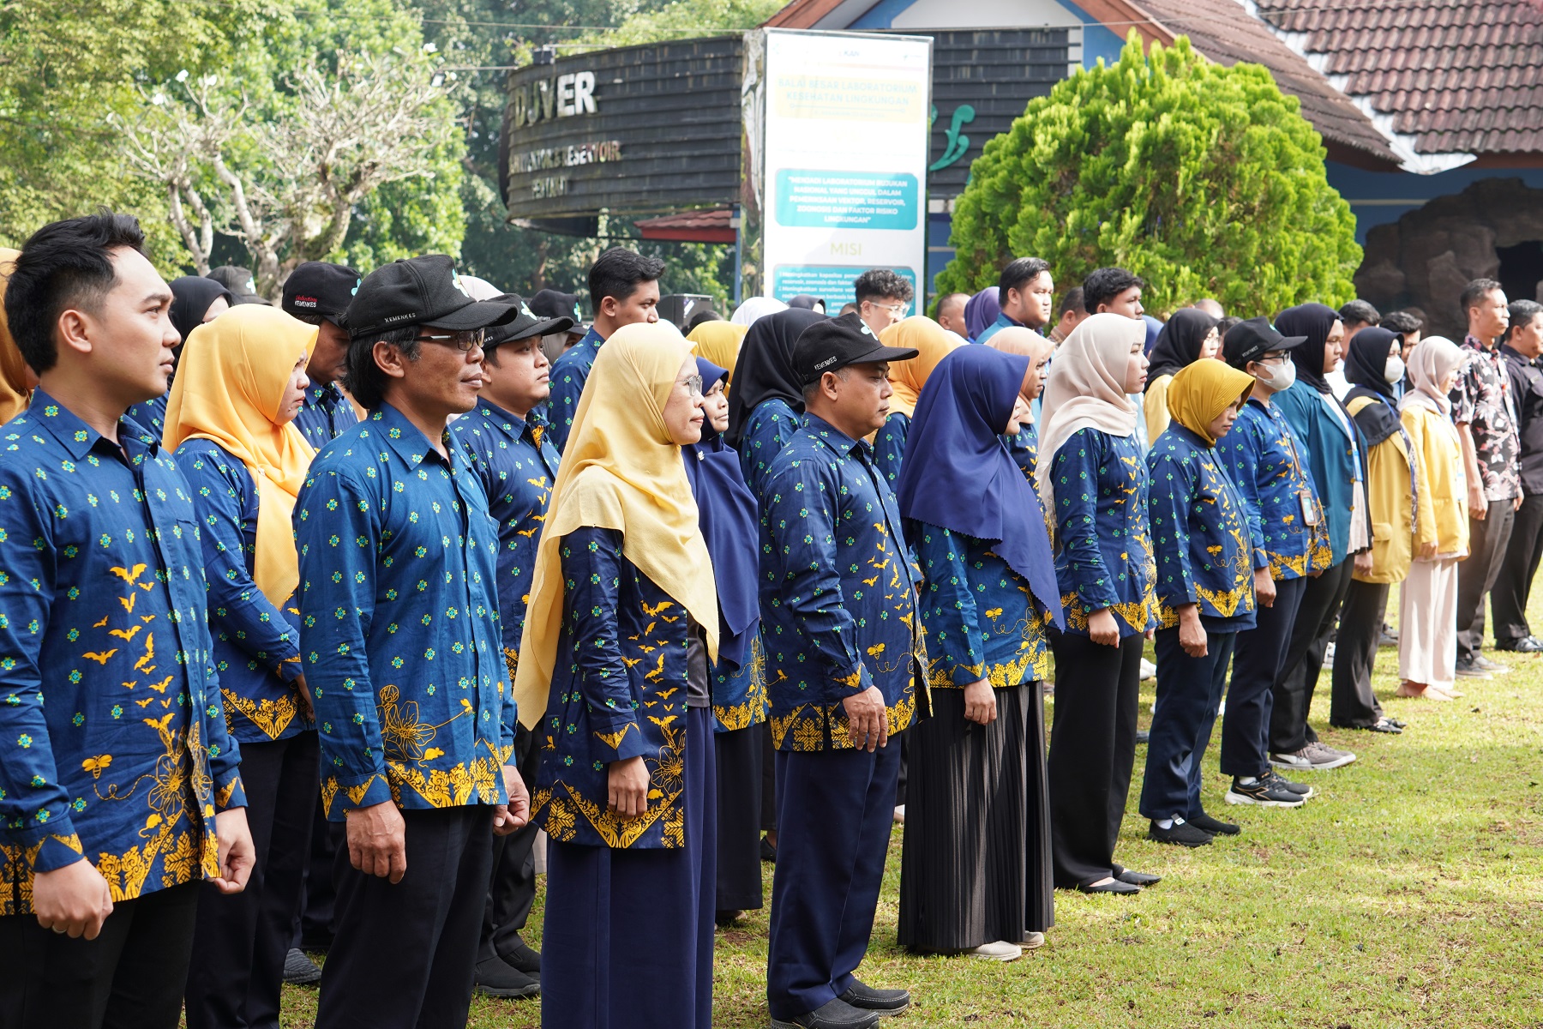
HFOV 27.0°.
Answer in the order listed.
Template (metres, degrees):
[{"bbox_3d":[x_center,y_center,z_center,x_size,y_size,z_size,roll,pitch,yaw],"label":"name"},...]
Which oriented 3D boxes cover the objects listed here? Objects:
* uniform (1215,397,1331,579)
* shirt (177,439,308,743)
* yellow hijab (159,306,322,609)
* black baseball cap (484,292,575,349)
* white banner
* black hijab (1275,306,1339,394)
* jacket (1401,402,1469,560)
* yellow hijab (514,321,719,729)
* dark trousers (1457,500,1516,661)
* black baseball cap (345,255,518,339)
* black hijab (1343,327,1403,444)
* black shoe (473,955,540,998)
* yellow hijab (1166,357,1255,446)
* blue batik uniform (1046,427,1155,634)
[{"bbox_3d":[1.661,-0.086,10.660,0.340,0.610,0.470,2,4,26],"label":"uniform"},{"bbox_3d":[-1.121,0.149,6.850,0.270,0.660,0.420,2,4,22],"label":"shirt"},{"bbox_3d":[-1.144,-0.126,6.970,0.350,0.650,0.370,1,4,19],"label":"yellow hijab"},{"bbox_3d":[-0.614,-0.456,7.700,0.275,0.150,0.180,3,4,28],"label":"black baseball cap"},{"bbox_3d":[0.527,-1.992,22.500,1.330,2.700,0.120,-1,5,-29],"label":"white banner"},{"bbox_3d":[1.901,-0.587,11.430,0.240,0.330,0.210,2,4,27],"label":"black hijab"},{"bbox_3d":[2.767,-0.139,13.450,0.280,0.660,0.440,2,4,23],"label":"jacket"},{"bbox_3d":[-0.294,0.019,6.100,0.370,0.760,0.390,2,4,20],"label":"yellow hijab"},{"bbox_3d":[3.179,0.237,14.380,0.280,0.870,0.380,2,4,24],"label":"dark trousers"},{"bbox_3d":[-0.581,-0.370,5.480,0.285,0.145,0.180,-4,1,24],"label":"black baseball cap"},{"bbox_3d":[2.346,-0.504,12.550,0.270,0.470,0.310,2,4,24],"label":"black hijab"},{"bbox_3d":[-0.655,1.095,7.680,0.280,0.110,0.110,2,4,24],"label":"black shoe"},{"bbox_3d":[1.370,-0.354,10.050,0.270,0.280,0.230,13,8,23],"label":"yellow hijab"},{"bbox_3d":[0.935,0.045,9.150,0.280,0.630,0.430,2,4,20],"label":"blue batik uniform"}]

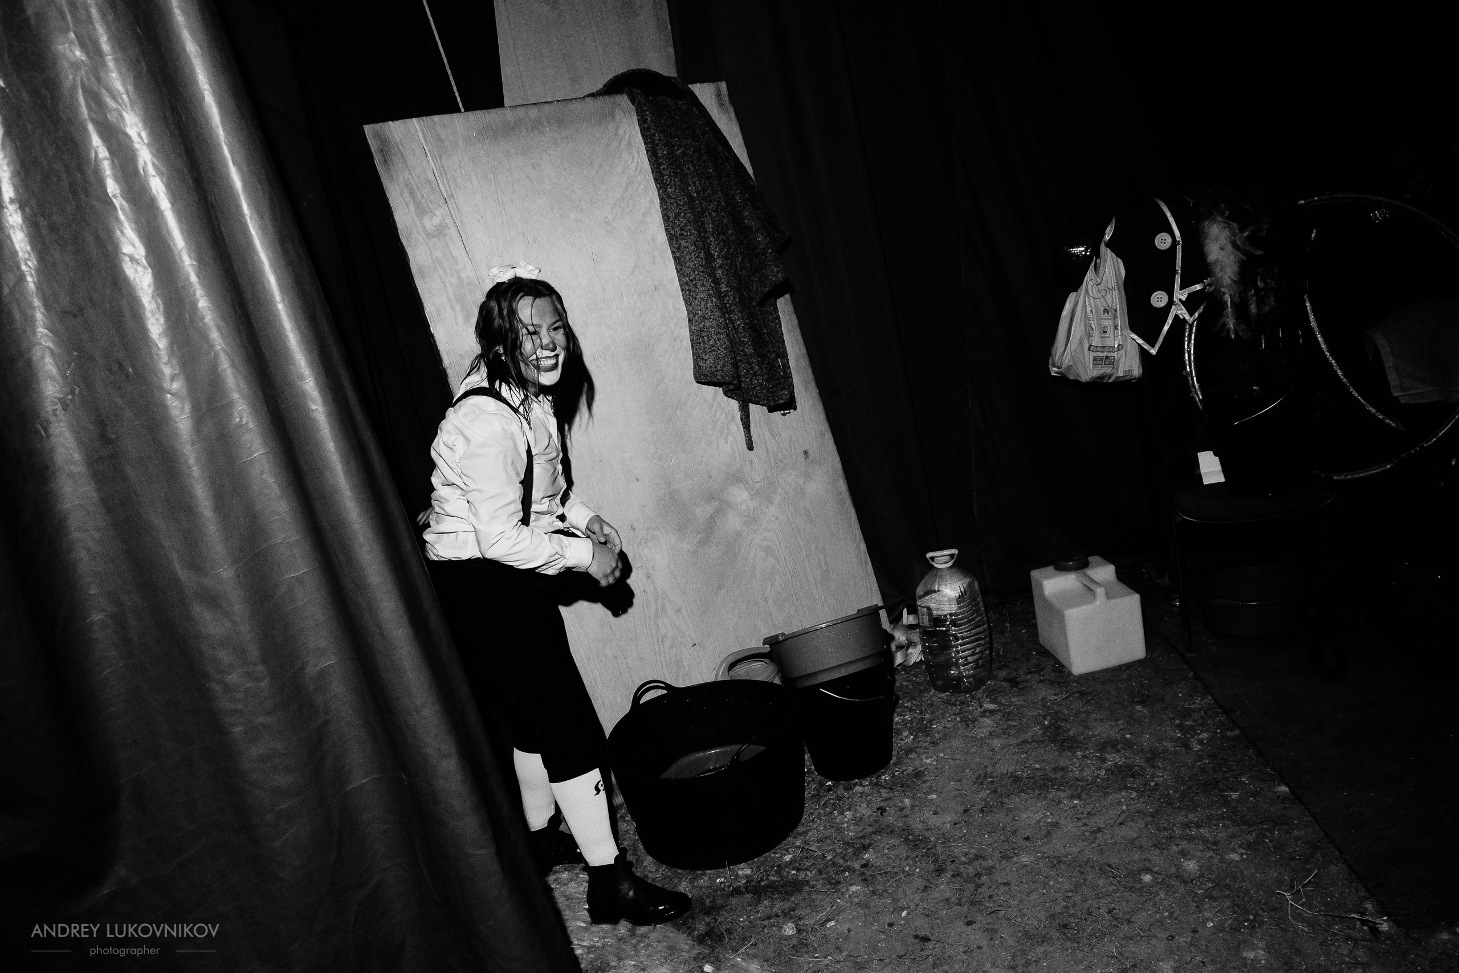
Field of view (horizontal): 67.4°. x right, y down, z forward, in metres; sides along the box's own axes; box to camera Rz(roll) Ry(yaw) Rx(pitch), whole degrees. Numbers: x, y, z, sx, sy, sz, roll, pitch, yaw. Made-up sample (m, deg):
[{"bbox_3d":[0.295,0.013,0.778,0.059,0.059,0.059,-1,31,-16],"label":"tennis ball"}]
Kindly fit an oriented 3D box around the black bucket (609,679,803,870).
[{"bbox_3d":[-0.046,0.691,2.698,0.465,0.310,0.475,-11,15,3],"label":"black bucket"}]

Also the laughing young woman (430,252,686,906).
[{"bbox_3d":[-0.411,0.266,2.359,0.520,1.431,0.480,-7,15,19],"label":"laughing young woman"}]

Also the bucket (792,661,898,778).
[{"bbox_3d":[0.304,0.593,2.868,0.300,0.270,0.300,-11,15,3],"label":"bucket"}]

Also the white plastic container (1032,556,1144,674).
[{"bbox_3d":[1.038,0.359,3.183,0.216,0.260,0.243,-13,15,-4],"label":"white plastic container"}]

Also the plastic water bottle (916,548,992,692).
[{"bbox_3d":[0.644,0.374,3.176,0.205,0.390,0.205,-12,15,0],"label":"plastic water bottle"}]

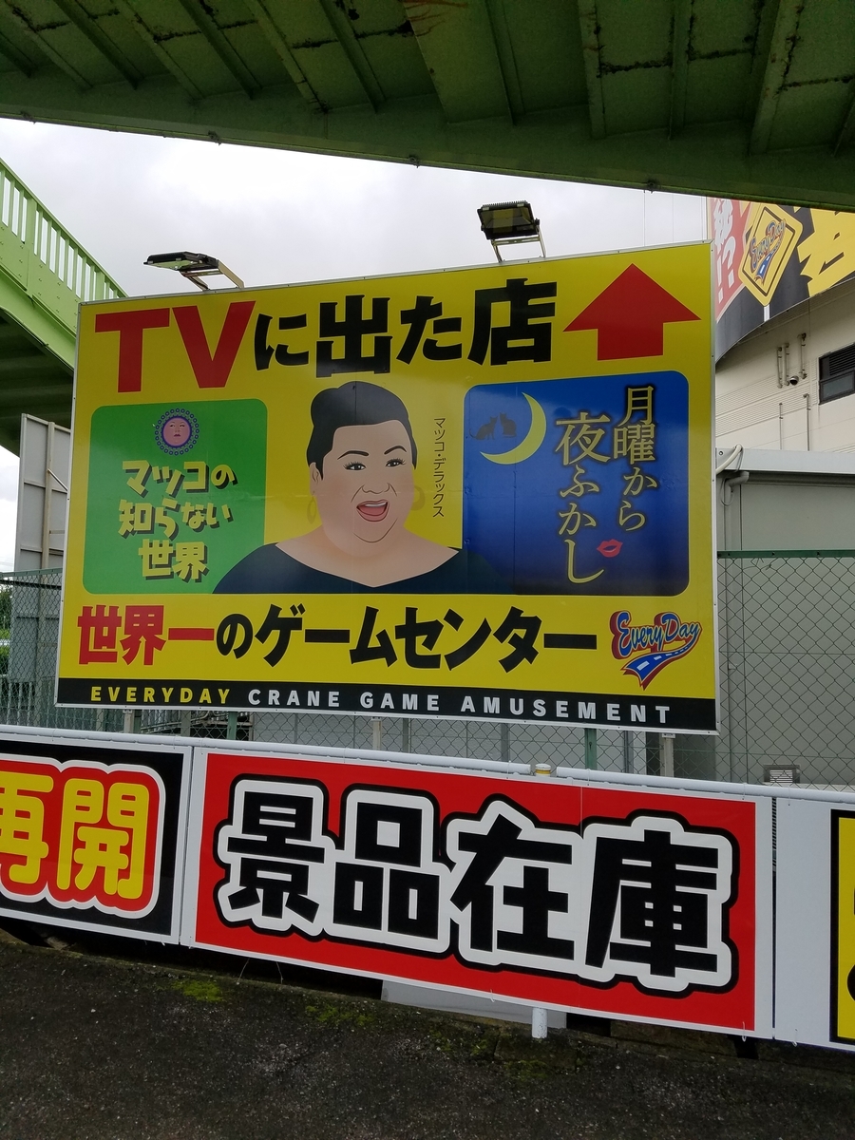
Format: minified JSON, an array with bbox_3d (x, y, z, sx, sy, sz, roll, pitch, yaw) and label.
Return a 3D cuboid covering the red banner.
[{"bbox_3d":[0.119,1.319,3.669,2.480,0.880,0.040,0,-6,16],"label":"red banner"}]

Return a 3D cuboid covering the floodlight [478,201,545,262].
[{"bbox_3d":[0.434,-1.719,4.308,0.285,0.120,0.540,0,-5,15],"label":"floodlight"}]

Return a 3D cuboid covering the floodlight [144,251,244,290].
[{"bbox_3d":[-1.266,-1.659,4.722,0.280,0.150,0.630,0,3,15],"label":"floodlight"}]

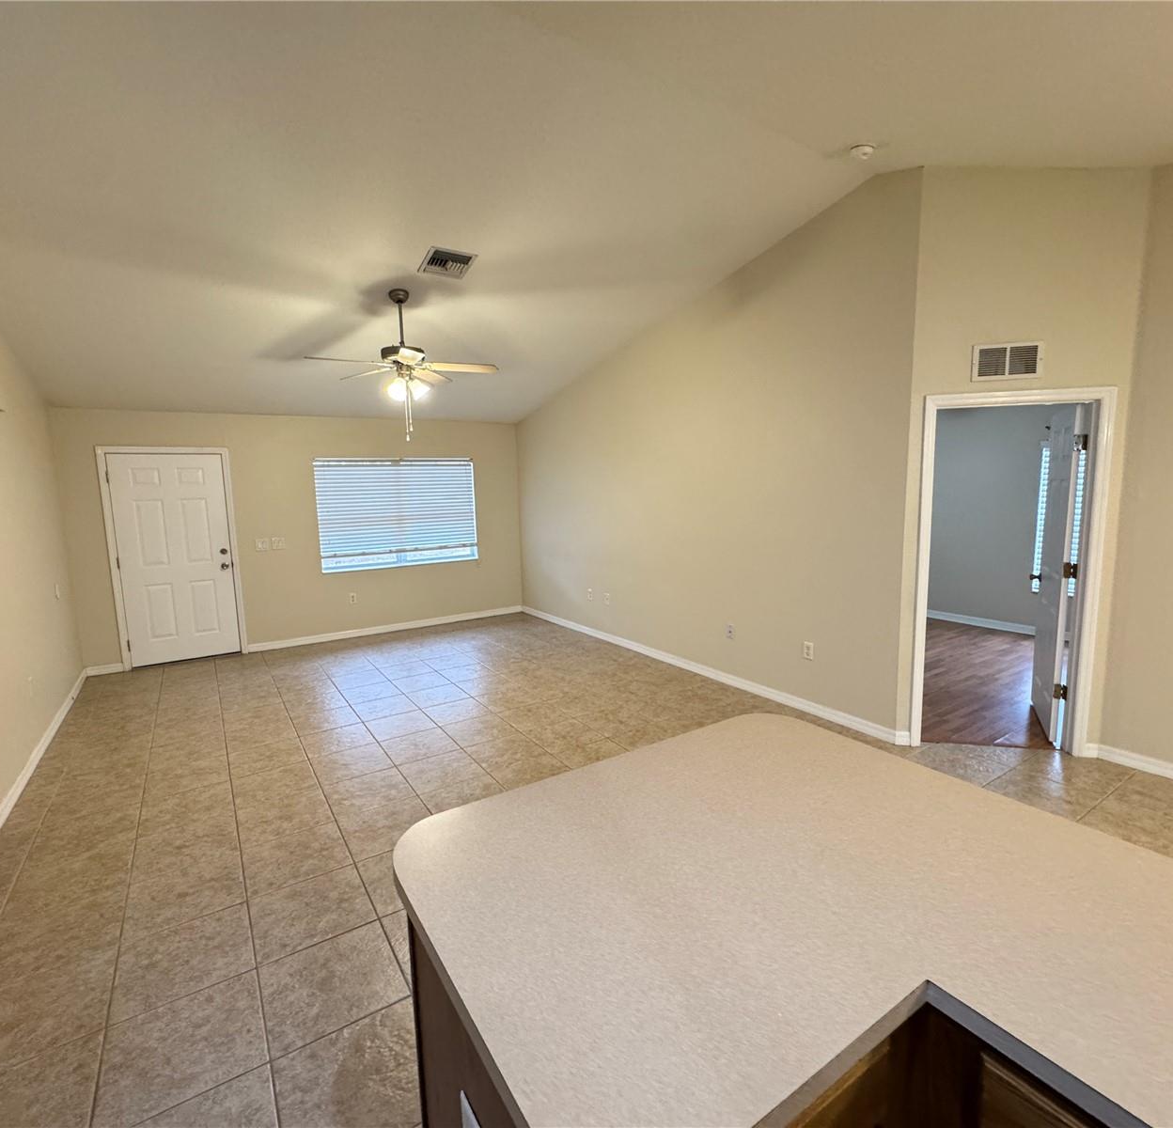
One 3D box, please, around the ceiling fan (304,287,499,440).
[{"bbox_3d":[-1.293,-1.394,4.315,1.290,1.010,1.290,-6,9,-32],"label":"ceiling fan"}]

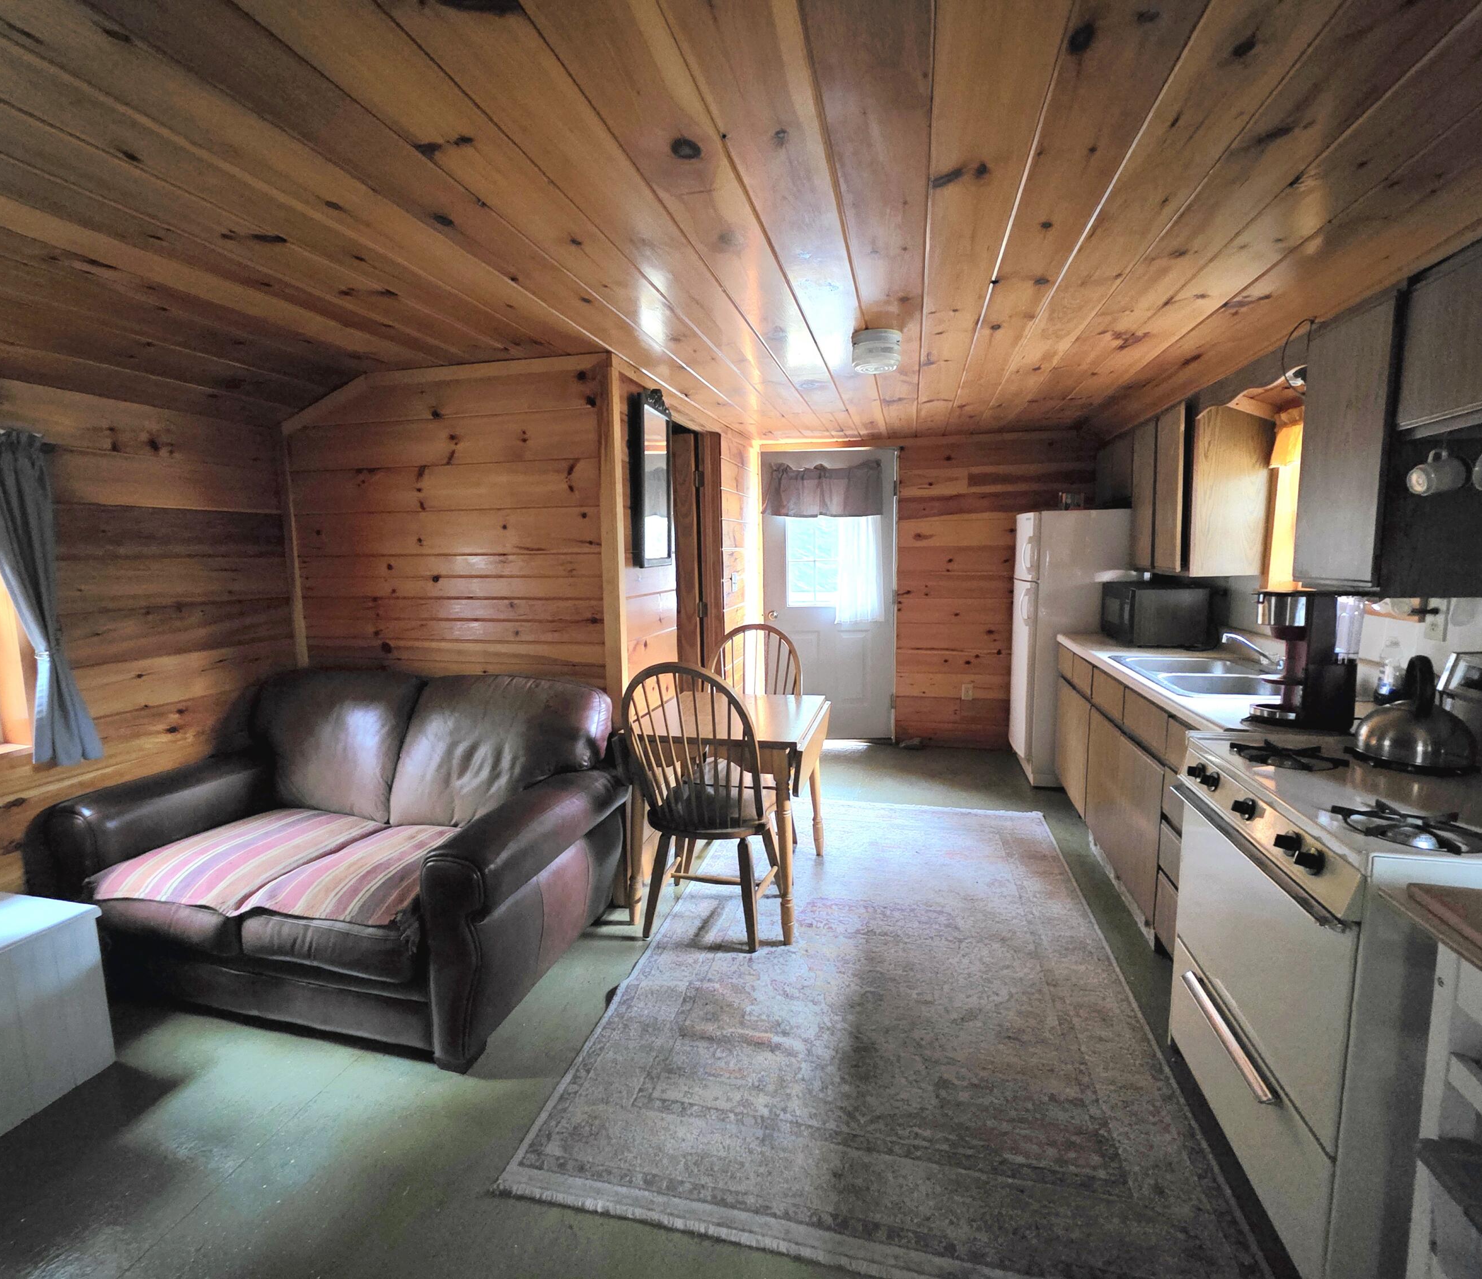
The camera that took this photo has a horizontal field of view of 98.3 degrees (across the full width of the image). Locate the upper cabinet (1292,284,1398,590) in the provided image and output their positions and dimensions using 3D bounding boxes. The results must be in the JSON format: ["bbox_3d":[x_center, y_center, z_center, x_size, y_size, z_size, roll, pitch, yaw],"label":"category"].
[{"bbox_3d":[1.818,-0.513,1.740,0.310,0.762,0.400,1,8,15],"label":"upper cabinet"}]

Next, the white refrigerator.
[{"bbox_3d":[2.060,0.043,3.881,0.740,1.590,0.650,1,8,15],"label":"white refrigerator"}]

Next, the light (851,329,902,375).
[{"bbox_3d":[0.484,-1.016,2.263,0.170,0.100,0.170,1,8,15],"label":"light"}]

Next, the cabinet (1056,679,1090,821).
[{"bbox_3d":[2.029,0.547,3.283,0.600,0.560,0.620,1,8,15],"label":"cabinet"}]

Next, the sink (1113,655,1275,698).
[{"bbox_3d":[1.859,0.220,2.482,0.550,0.180,0.840,1,8,15],"label":"sink"}]

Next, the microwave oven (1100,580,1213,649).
[{"bbox_3d":[2.102,-0.131,3.272,0.340,0.276,0.450,0,8,11],"label":"microwave oven"}]

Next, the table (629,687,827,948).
[{"bbox_3d":[-0.017,0.677,2.679,0.705,0.757,0.735,1,8,15],"label":"table"}]

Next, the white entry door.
[{"bbox_3d":[0.621,-0.279,4.485,0.900,2.015,0.050,-1,8,1],"label":"white entry door"}]

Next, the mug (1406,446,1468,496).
[{"bbox_3d":[1.618,-0.395,1.482,0.085,0.108,0.078,-13,6,10],"label":"mug"}]

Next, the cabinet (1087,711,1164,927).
[{"bbox_3d":[1.831,0.653,2.541,0.600,0.560,0.910,1,8,15],"label":"cabinet"}]

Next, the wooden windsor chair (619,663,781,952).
[{"bbox_3d":[-0.115,0.572,2.395,0.480,1.040,0.530,0,8,12],"label":"wooden windsor chair"}]

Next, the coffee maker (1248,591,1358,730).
[{"bbox_3d":[1.526,0.059,1.754,0.240,0.362,0.165,3,9,27],"label":"coffee maker"}]

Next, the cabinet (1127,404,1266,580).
[{"bbox_3d":[2.161,-0.702,3.042,0.305,0.762,0.780,1,8,15],"label":"cabinet"}]

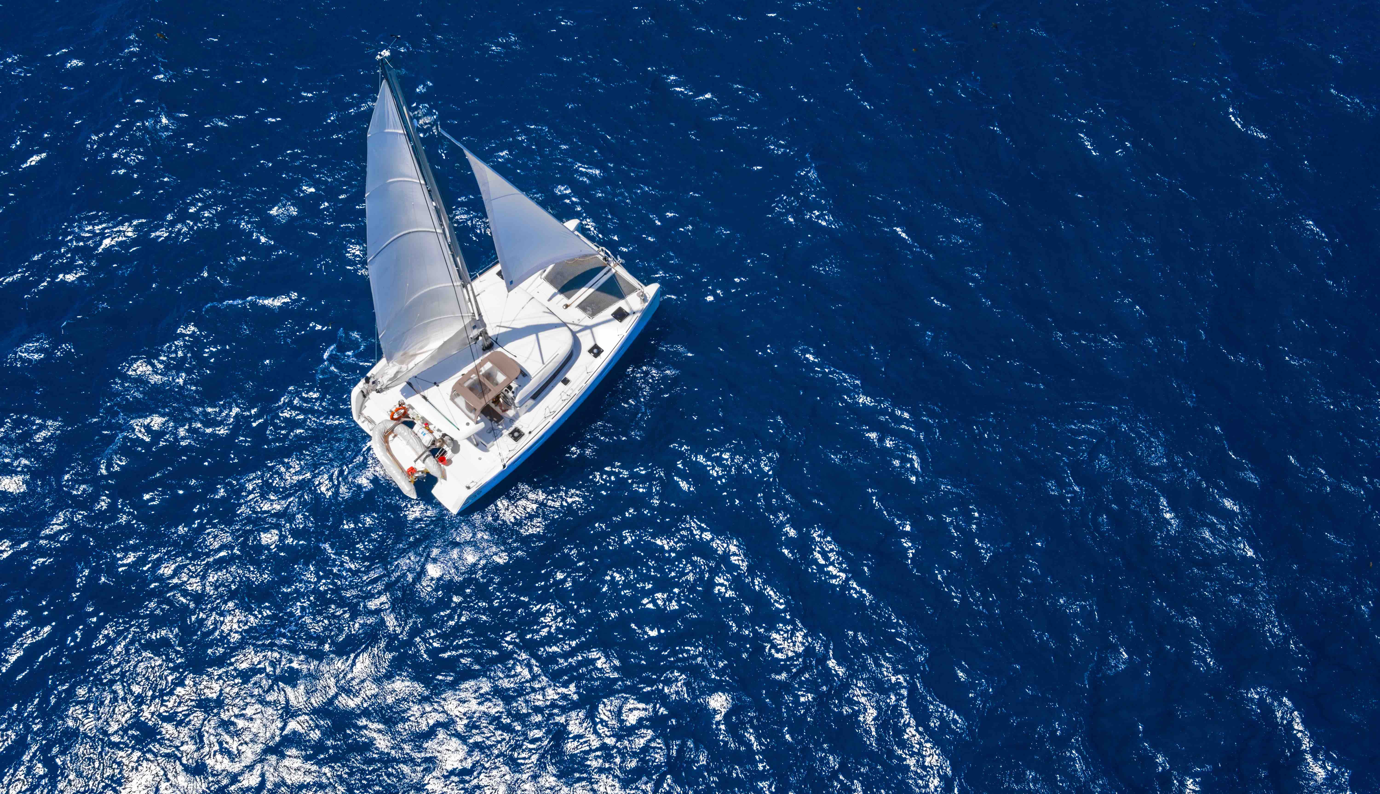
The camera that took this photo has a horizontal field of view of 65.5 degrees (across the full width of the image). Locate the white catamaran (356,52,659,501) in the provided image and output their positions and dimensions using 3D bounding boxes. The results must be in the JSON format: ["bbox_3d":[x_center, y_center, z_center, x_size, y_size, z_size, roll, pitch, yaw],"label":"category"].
[{"bbox_3d":[-6.897,-5.148,35.300,6.350,18.740,12.100,38,69,17],"label":"white catamaran"}]

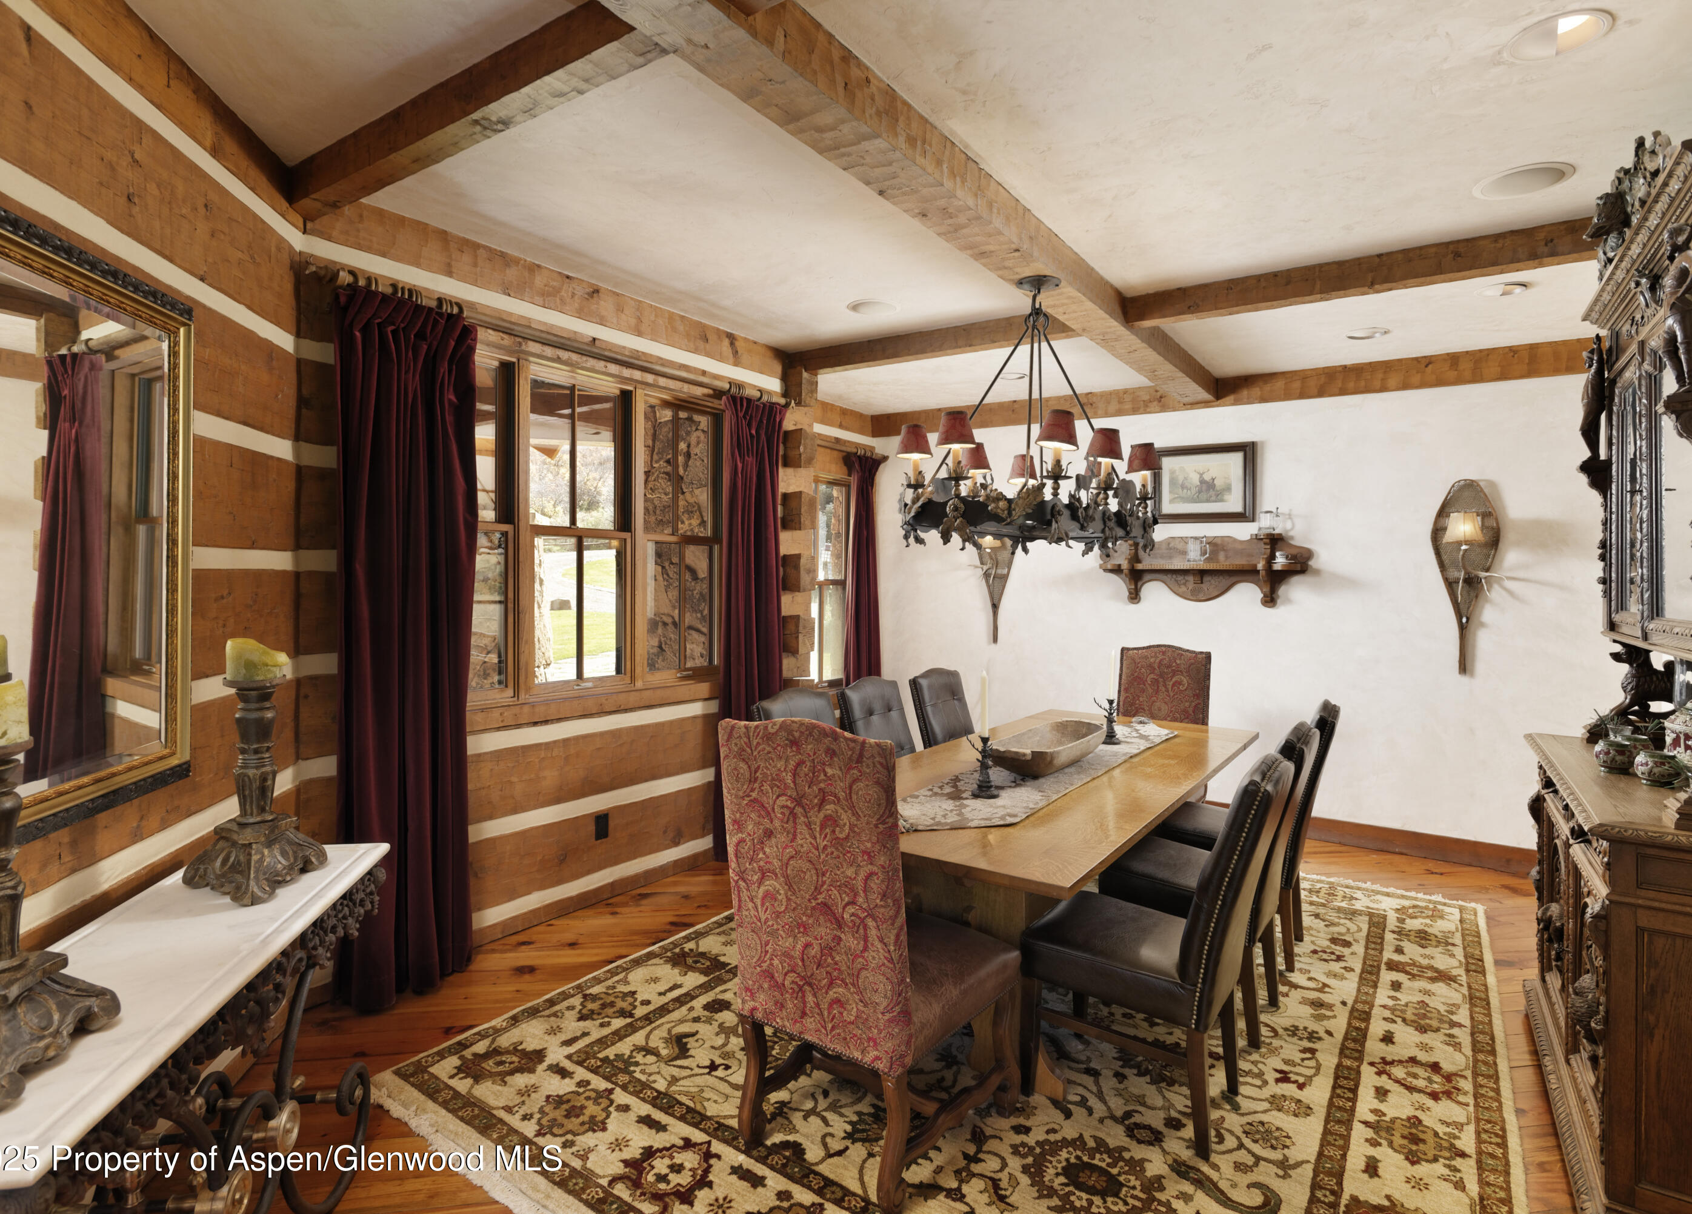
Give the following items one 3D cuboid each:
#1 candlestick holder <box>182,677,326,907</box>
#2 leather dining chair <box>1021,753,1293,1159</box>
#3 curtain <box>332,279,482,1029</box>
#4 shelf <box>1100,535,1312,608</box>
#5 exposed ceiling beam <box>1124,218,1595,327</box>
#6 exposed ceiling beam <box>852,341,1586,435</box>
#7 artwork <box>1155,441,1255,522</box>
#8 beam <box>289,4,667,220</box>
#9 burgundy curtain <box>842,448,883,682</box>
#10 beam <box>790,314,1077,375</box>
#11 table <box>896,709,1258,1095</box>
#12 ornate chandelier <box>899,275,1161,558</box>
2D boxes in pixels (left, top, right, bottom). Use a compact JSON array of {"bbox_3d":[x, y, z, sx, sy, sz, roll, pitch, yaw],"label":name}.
[{"bbox_3d":[-1.338,0.360,1.939,0.280,0.548,0.255,0,2,-31],"label":"candlestick holder"},{"bbox_3d":[0.889,0.894,2.461,0.650,1.020,0.470,2,2,35],"label":"leather dining chair"},{"bbox_3d":[-1.514,0.149,3.006,0.160,2.380,0.480,2,2,35],"label":"curtain"},{"bbox_3d":[2.166,-0.224,5.319,1.250,0.445,0.200,2,2,35],"label":"shelf"},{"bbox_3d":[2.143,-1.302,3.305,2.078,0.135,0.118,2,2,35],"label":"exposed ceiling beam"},{"bbox_3d":[2.081,-1.312,5.384,4.580,0.178,0.120,3,3,35],"label":"exposed ceiling beam"},{"bbox_3d":[2.236,-0.774,5.359,0.572,0.480,0.035,2,2,35],"label":"artwork"},{"bbox_3d":[-1.044,-1.282,2.261,1.660,0.113,0.100,3,3,35],"label":"beam"},{"bbox_3d":[0.112,0.081,6.365,0.150,2.416,0.438,2,2,35],"label":"burgundy curtain"},{"bbox_3d":[0.433,-1.338,4.413,1.690,0.113,0.100,3,3,35],"label":"beam"},{"bbox_3d":[0.815,0.996,3.401,1.088,0.762,2.643,2,2,34],"label":"table"},{"bbox_3d":[0.686,-0.694,3.177,0.930,0.980,0.930,2,2,35],"label":"ornate chandelier"}]

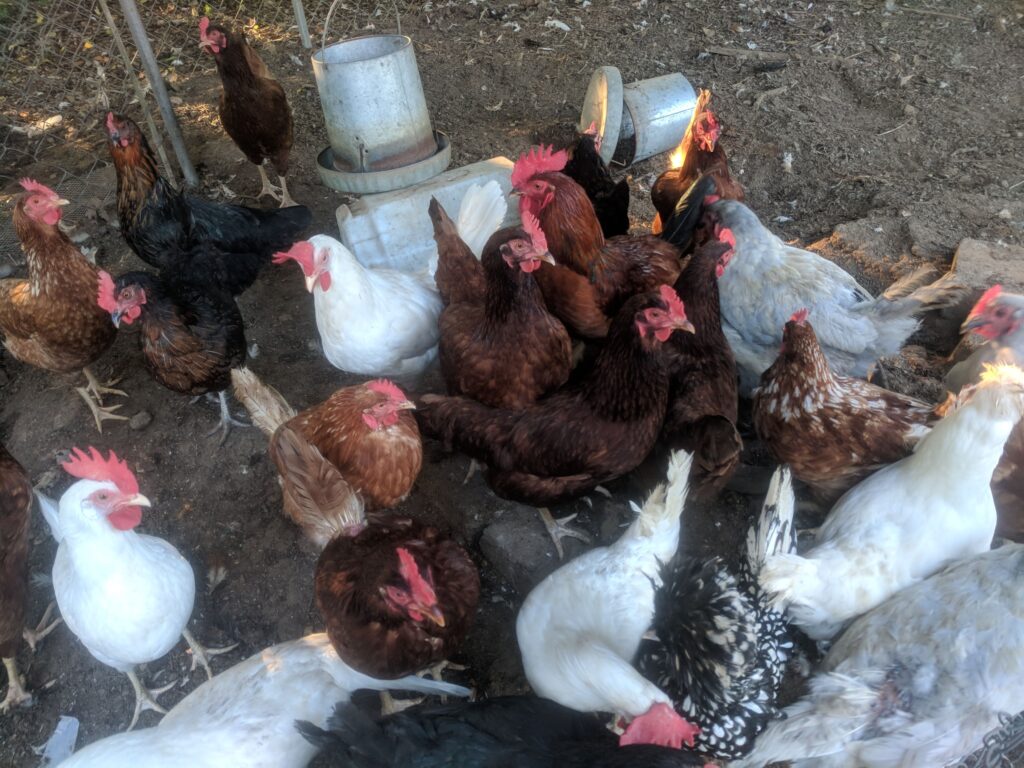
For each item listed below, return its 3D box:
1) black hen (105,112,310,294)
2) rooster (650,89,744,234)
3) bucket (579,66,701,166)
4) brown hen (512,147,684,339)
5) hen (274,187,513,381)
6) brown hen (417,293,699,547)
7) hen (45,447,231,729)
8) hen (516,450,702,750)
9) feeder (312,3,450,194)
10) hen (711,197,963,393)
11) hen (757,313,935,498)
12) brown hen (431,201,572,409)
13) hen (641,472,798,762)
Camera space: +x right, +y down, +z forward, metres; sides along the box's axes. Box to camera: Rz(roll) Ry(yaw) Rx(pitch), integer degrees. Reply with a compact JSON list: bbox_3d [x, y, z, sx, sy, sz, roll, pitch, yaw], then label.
[{"bbox_3d":[-0.613,-0.336,1.619,0.430,0.440,0.210,1,41,7],"label":"black hen"},{"bbox_3d":[0.372,-0.436,1.653,0.210,0.430,0.370,-2,41,3],"label":"rooster"},{"bbox_3d":[0.385,-0.813,2.317,0.281,0.281,0.281,-10,37,-12],"label":"bucket"},{"bbox_3d":[0.178,-0.238,1.481,0.406,0.484,0.198,-9,38,-2],"label":"brown hen"},{"bbox_3d":[-0.178,-0.165,1.426,0.390,0.380,0.210,-29,46,-26],"label":"hen"},{"bbox_3d":[0.067,0.057,1.121,0.390,0.410,0.210,-5,40,0],"label":"brown hen"},{"bbox_3d":[-0.534,0.268,1.033,0.312,0.421,0.198,22,46,33],"label":"hen"},{"bbox_3d":[0.124,0.280,0.968,0.208,0.354,0.333,17,44,29],"label":"hen"},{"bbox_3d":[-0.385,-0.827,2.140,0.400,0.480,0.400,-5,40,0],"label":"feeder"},{"bbox_3d":[0.555,-0.115,1.354,0.426,0.380,0.208,7,40,18],"label":"hen"},{"bbox_3d":[0.466,0.062,1.090,0.360,0.395,0.200,10,42,16],"label":"hen"},{"bbox_3d":[-0.051,-0.125,1.429,0.198,0.421,0.354,-27,42,-23],"label":"brown hen"},{"bbox_3d":[0.253,0.292,0.941,0.187,0.343,0.333,7,40,18],"label":"hen"}]

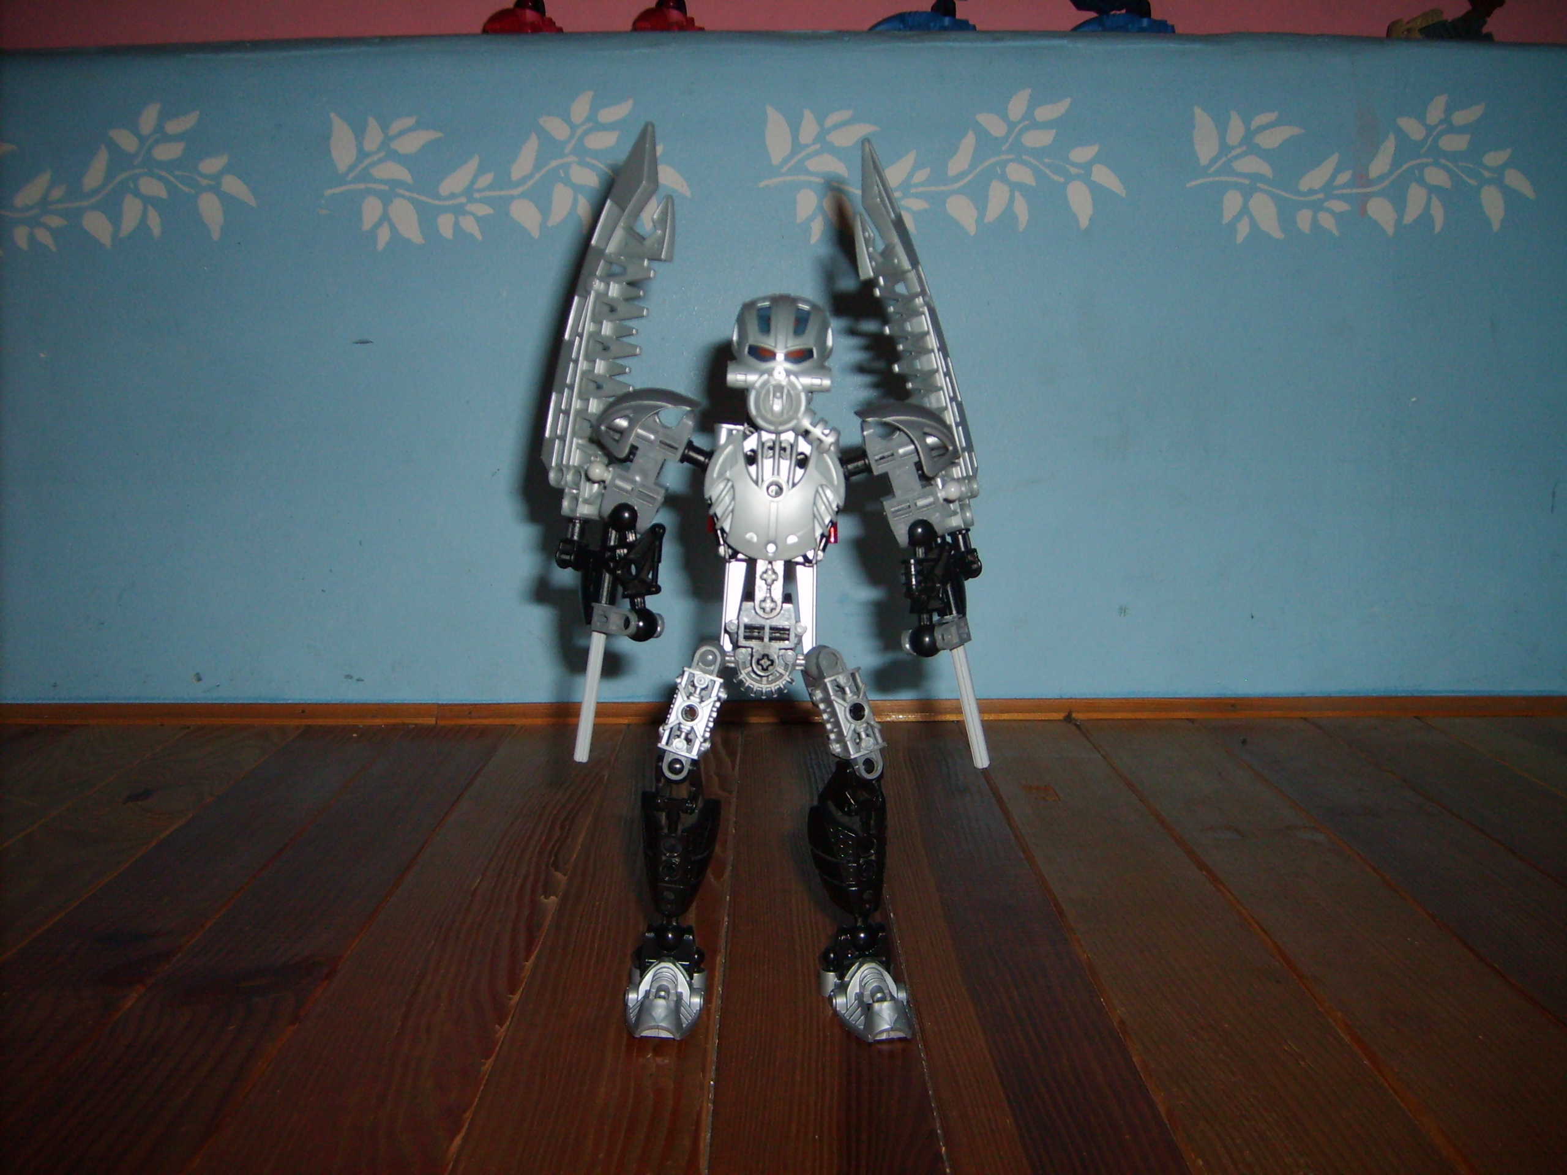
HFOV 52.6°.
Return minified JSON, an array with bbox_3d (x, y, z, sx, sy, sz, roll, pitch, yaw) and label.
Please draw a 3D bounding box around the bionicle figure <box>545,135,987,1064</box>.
[{"bbox_3d":[-0.006,-0.004,0.483,0.136,0.268,0.088,0,8,0],"label":"bionicle figure"}]

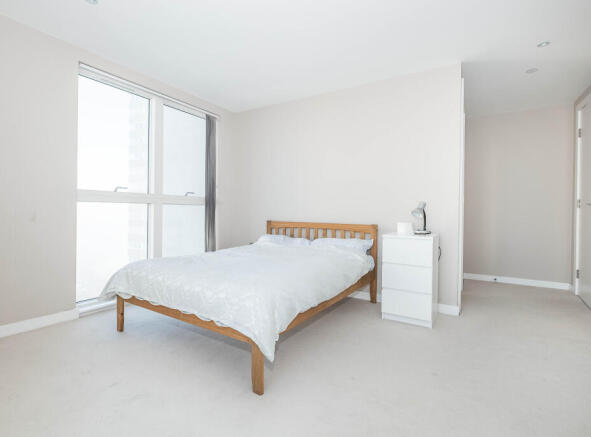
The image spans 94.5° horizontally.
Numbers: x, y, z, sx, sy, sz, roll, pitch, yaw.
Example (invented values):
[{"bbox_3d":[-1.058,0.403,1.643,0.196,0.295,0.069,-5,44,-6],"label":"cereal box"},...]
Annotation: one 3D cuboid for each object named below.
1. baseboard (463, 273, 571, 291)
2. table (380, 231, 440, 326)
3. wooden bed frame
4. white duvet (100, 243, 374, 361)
[{"bbox_3d":[3.037,0.879,3.796,1.211,0.100,0.020,1,0,23],"label":"baseboard"},{"bbox_3d":[1.090,0.537,2.574,0.405,0.760,0.490,1,0,31],"label":"table"},{"bbox_3d":[-0.268,0.479,2.606,1.516,0.847,1.937,1,0,33],"label":"wooden bed frame"},{"bbox_3d":[-0.344,0.502,2.518,1.686,0.400,1.807,1,0,33],"label":"white duvet"}]

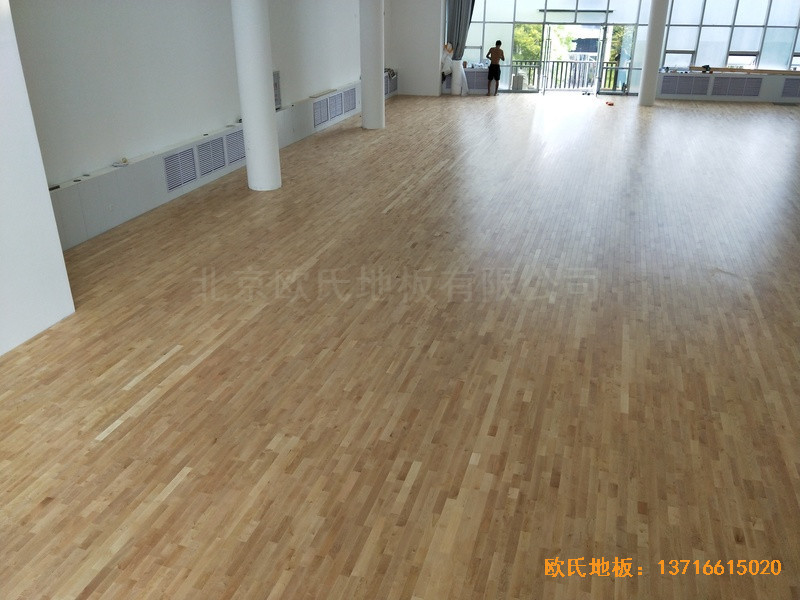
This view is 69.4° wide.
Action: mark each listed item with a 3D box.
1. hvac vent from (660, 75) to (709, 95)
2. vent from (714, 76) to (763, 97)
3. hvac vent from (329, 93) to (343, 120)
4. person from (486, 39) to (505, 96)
[{"bbox_3d":[9.045,-6.783,18.299,1.330,0.540,0.050,9,29,17],"label":"hvac vent"},{"bbox_3d":[10.422,-6.585,17.862,1.320,0.530,0.050,9,29,17],"label":"vent"},{"bbox_3d":[-1.637,-4.991,14.911,0.050,0.540,0.770,9,29,17],"label":"hvac vent"},{"bbox_3d":[3.140,-7.600,18.970,0.550,1.690,0.360,9,29,17],"label":"person"}]

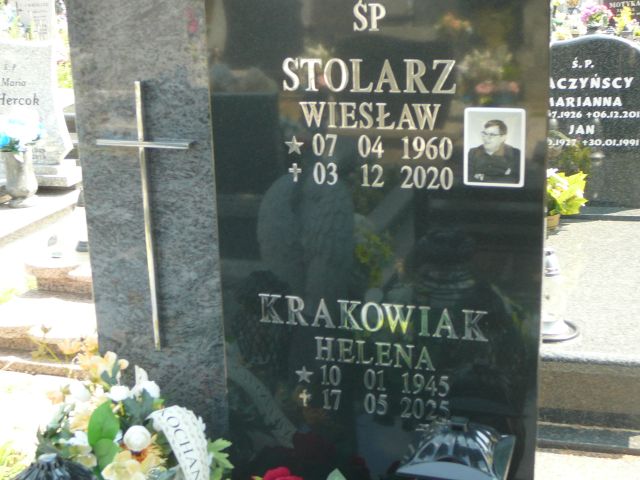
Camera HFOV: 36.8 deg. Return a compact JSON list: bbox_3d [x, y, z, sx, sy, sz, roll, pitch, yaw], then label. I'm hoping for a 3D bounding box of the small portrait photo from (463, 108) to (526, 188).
[{"bbox_3d":[0.267,-0.141,1.469,0.091,0.120,0.008,3,16,17],"label":"small portrait photo"}]

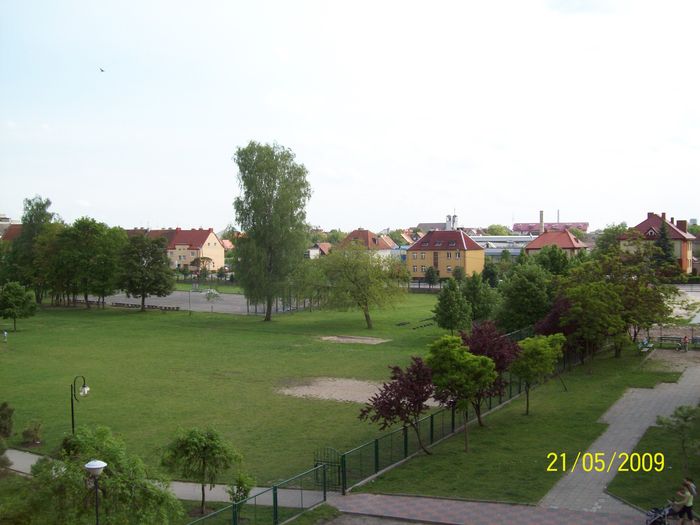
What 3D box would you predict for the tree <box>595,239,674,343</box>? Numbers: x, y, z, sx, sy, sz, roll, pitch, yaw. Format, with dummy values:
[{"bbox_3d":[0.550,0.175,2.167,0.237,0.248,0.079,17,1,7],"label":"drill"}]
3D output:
[{"bbox_3d":[27.245,2.660,69.616,7.640,9.910,7.260,0,1,21],"label":"tree"}]

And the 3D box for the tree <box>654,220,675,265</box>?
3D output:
[{"bbox_3d":[60.383,-2.553,139.724,4.423,11.191,4.423,0,3,23],"label":"tree"}]

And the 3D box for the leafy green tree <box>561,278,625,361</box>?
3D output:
[{"bbox_3d":[18.281,4.665,54.664,4.670,6.645,4.670,0,3,18],"label":"leafy green tree"}]

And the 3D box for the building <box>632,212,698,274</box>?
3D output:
[{"bbox_3d":[61.461,-3.472,145.694,13.300,12.400,12.500,1,3,34],"label":"building"}]

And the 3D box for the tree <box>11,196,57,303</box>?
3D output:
[{"bbox_3d":[-48.247,-1.837,110.946,7.036,16.392,7.036,-2,3,-23],"label":"tree"}]

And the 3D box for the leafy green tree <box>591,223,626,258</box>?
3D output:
[{"bbox_3d":[57.150,-1.902,160.161,7.910,13.780,7.520,0,1,20],"label":"leafy green tree"}]

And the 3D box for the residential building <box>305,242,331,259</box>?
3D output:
[{"bbox_3d":[-8.436,-1.976,199.839,6.500,6.500,7.500,1,4,38],"label":"residential building"}]

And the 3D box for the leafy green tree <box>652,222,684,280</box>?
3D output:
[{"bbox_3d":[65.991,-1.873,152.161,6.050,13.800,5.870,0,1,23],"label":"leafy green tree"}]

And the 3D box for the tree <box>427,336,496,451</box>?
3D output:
[{"bbox_3d":[5.363,6.368,35.195,3.296,5.617,3.296,-1,3,9],"label":"tree"}]

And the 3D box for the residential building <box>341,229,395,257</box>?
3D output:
[{"bbox_3d":[2.724,-2.147,171.090,10.500,11.300,10.000,1,2,34],"label":"residential building"}]

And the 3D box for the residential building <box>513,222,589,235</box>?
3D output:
[{"bbox_3d":[110.119,-12.597,399.803,41.000,18.500,14.000,1,2,34],"label":"residential building"}]

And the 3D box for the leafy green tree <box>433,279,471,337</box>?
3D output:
[{"bbox_3d":[9.921,4.328,71.154,3.714,5.534,3.714,0,2,0],"label":"leafy green tree"}]

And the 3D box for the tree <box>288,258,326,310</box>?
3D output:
[{"bbox_3d":[-5.612,2.975,96.126,5.018,7.007,5.018,0,2,0],"label":"tree"}]

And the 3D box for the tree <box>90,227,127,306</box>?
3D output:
[{"bbox_3d":[-39.858,0.818,120.158,6.590,13.510,6.400,-1,1,-18],"label":"tree"}]

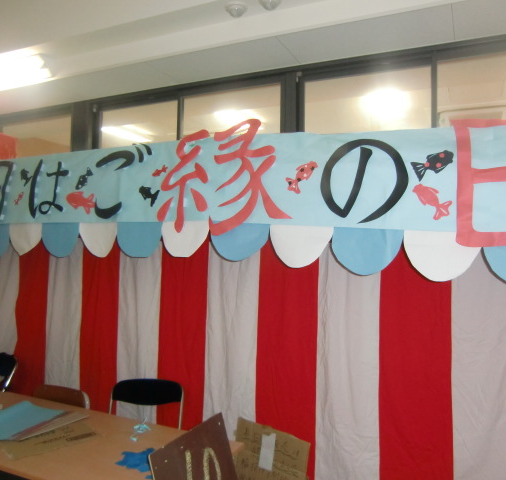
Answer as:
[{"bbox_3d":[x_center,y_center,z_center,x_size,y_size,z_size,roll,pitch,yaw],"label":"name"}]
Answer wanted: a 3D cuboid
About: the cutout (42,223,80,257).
[{"bbox_3d":[-1.502,0.000,3.453,0.400,0.257,0.010,0,-3,24],"label":"cutout"}]

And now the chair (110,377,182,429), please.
[{"bbox_3d":[-0.653,1.198,2.415,0.450,0.760,0.470,1,-2,4],"label":"chair"}]

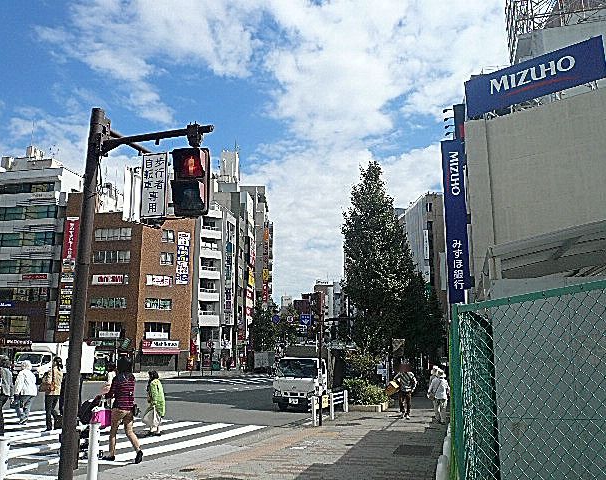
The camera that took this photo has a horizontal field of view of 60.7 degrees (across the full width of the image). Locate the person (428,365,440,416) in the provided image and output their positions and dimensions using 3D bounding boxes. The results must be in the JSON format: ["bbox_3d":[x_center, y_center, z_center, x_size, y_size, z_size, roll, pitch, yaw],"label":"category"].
[{"bbox_3d":[4.220,4.820,16.500,0.520,1.600,0.360,-3,-12,14],"label":"person"}]

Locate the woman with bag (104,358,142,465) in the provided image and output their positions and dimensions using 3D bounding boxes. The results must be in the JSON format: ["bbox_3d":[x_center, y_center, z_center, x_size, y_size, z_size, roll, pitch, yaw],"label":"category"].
[{"bbox_3d":[-2.924,2.755,8.432,0.650,1.608,0.500,-7,-15,29],"label":"woman with bag"}]

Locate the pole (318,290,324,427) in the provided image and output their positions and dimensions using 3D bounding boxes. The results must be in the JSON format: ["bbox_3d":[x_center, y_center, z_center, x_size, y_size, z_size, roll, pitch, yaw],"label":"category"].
[{"bbox_3d":[0.474,3.126,13.793,0.140,3.466,0.140,0,-13,0],"label":"pole"}]

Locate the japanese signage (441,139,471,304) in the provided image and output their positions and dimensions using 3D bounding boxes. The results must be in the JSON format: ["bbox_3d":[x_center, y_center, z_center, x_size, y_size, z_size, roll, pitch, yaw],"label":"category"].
[{"bbox_3d":[6.300,-0.850,21.400,0.920,6.900,0.300,-3,-12,13],"label":"japanese signage"}]

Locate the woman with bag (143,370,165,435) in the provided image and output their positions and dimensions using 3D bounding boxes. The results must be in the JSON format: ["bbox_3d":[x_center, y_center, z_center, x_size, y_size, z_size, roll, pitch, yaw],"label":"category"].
[{"bbox_3d":[-3.460,3.788,12.062,0.460,1.426,0.480,-7,-15,27],"label":"woman with bag"}]

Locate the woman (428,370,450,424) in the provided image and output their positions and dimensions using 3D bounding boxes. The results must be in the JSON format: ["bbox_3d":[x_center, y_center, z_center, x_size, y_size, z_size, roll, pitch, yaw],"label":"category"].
[{"bbox_3d":[3.801,4.351,14.470,0.550,1.502,0.420,-1,-13,5],"label":"woman"}]

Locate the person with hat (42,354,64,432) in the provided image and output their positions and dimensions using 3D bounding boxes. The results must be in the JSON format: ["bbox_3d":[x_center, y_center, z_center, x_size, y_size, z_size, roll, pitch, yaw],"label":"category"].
[{"bbox_3d":[-5.660,3.470,11.700,0.420,1.590,0.520,-9,-15,36],"label":"person with hat"}]

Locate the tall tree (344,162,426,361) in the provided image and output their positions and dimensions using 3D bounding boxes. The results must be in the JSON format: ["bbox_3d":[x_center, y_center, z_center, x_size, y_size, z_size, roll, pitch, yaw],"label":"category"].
[{"bbox_3d":[3.170,1.500,21.100,3.700,10.100,3.700,0,-12,0],"label":"tall tree"}]

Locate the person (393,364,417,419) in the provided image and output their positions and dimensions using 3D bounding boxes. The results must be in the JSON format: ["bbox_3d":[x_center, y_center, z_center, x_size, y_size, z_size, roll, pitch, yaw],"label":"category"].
[{"bbox_3d":[3.084,4.557,15.579,0.640,1.576,0.450,-2,-13,8],"label":"person"}]

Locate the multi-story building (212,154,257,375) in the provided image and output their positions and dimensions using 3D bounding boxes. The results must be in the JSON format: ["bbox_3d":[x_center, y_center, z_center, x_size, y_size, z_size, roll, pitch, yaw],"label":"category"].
[{"bbox_3d":[-12.000,3.691,77.172,9.000,31.000,8.500,-4,-14,16],"label":"multi-story building"}]

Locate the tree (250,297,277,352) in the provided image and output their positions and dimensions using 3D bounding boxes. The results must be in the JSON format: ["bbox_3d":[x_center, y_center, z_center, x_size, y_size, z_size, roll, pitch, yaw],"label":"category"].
[{"bbox_3d":[-4.800,11.400,63.000,3.800,8.800,3.800,0,-12,0],"label":"tree"}]

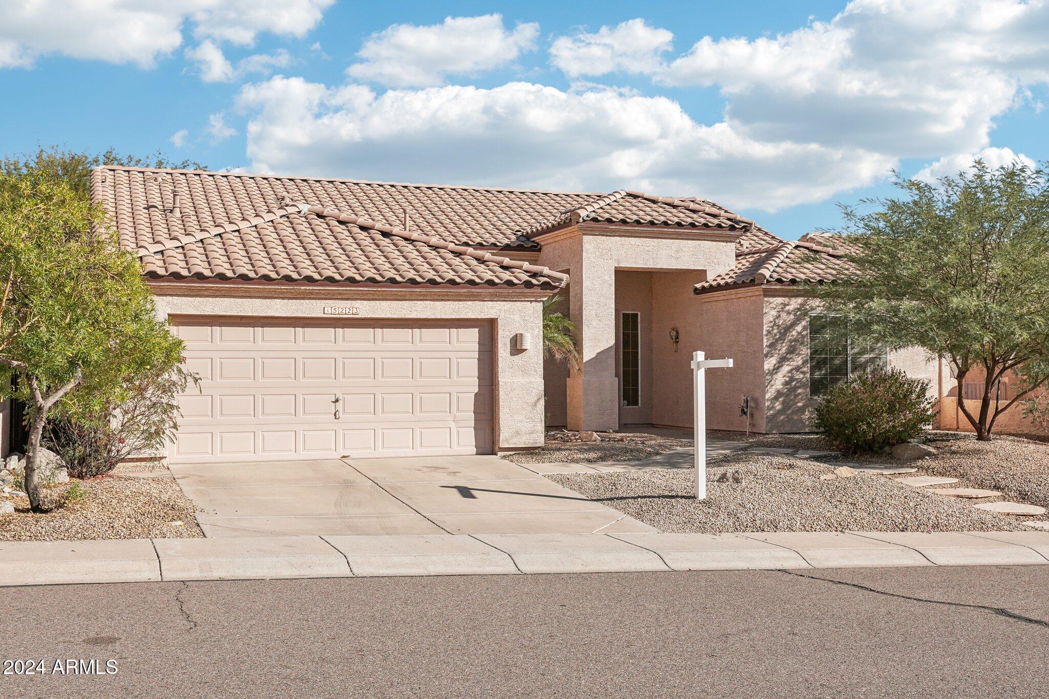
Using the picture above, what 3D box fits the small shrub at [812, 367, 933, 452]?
[{"bbox_3d":[6.192,1.032,19.101,2.050,1.480,1.850,0,-1,-20],"label":"small shrub"}]

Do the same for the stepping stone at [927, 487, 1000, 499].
[{"bbox_3d":[6.357,2.108,15.565,0.950,0.070,0.620,0,2,-20],"label":"stepping stone"}]

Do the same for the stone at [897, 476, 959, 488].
[{"bbox_3d":[6.085,2.024,16.328,0.950,0.060,0.600,0,2,-20],"label":"stone"}]

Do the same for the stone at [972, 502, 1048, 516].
[{"bbox_3d":[6.634,2.200,14.683,0.870,0.070,0.700,0,2,-20],"label":"stone"}]

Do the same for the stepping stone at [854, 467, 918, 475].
[{"bbox_3d":[5.687,1.938,17.090,1.000,0.060,0.600,0,2,-20],"label":"stepping stone"}]

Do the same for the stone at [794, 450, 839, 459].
[{"bbox_3d":[4.962,1.802,18.236,0.750,0.060,0.550,0,2,-20],"label":"stone"}]

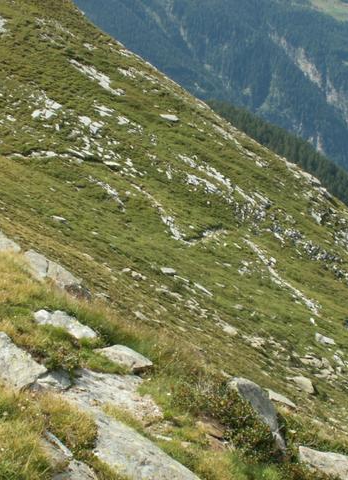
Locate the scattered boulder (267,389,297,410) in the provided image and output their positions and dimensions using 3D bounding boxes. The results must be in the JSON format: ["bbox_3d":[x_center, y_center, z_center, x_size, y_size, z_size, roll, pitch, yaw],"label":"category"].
[{"bbox_3d":[1.321,1.960,11.588,0.366,0.250,0.293,1,12,7],"label":"scattered boulder"}]

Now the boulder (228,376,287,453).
[{"bbox_3d":[0.719,1.502,8.118,0.492,0.600,0.394,1,12,5],"label":"boulder"}]

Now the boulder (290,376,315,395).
[{"bbox_3d":[2.880,3.262,21.136,0.535,0.373,0.454,2,12,8],"label":"boulder"}]

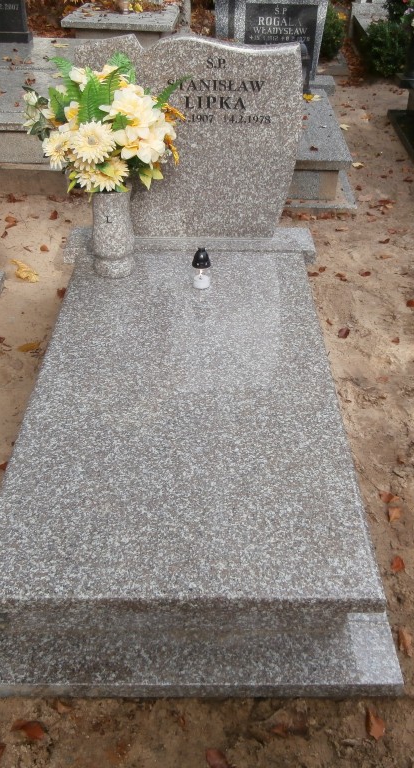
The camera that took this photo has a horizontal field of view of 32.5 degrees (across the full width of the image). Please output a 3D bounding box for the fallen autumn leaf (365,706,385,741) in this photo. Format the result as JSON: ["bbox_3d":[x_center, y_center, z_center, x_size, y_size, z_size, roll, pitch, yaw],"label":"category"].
[{"bbox_3d":[0.346,0.702,1.469,0.036,0.015,0.066,-4,37,-5],"label":"fallen autumn leaf"}]

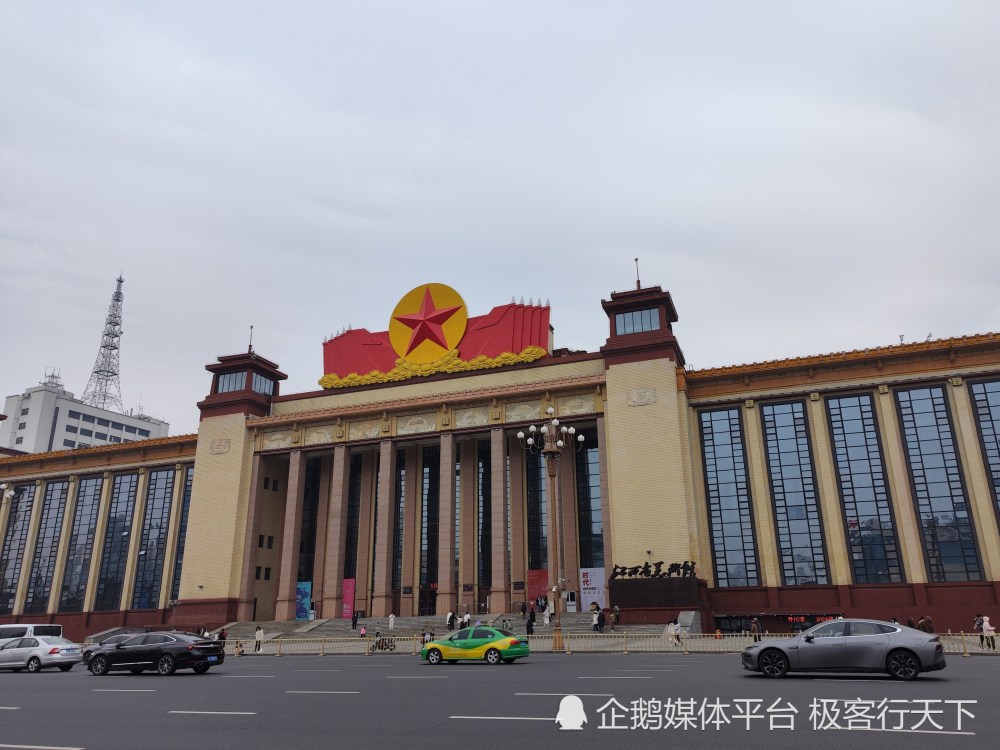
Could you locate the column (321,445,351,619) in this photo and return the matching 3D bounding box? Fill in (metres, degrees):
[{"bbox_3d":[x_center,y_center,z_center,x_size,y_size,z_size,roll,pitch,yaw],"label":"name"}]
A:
[{"bbox_3d":[-18.783,18.073,80.715,1.600,19.480,1.450,-8,-20,19],"label":"column"}]

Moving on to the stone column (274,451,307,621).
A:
[{"bbox_3d":[-23.366,17.889,78.205,1.450,18.569,1.450,-7,-20,18],"label":"stone column"}]

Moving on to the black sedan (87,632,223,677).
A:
[{"bbox_3d":[-12.800,10.305,25.700,4.930,1.460,1.860,-6,-20,16],"label":"black sedan"}]

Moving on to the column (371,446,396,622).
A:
[{"bbox_3d":[-12.281,16.341,74.747,1.450,18.459,1.450,-7,-20,18],"label":"column"}]

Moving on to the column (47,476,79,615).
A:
[{"bbox_3d":[-60.144,23.308,95.744,1.150,18.408,0.800,-8,-20,19],"label":"column"}]

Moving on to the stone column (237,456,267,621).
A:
[{"bbox_3d":[-28.302,18.548,79.672,1.250,18.414,1.300,-7,-20,18],"label":"stone column"}]

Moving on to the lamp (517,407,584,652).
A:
[{"bbox_3d":[3.279,9.076,42.385,4.200,14.504,4.200,-6,-20,16],"label":"lamp"}]

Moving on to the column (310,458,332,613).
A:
[{"bbox_3d":[-22.751,20.017,88.443,1.400,20.156,1.200,-7,-20,18],"label":"column"}]

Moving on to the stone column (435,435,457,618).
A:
[{"bbox_3d":[-5.445,15.348,72.627,1.450,18.503,1.450,-7,-20,18],"label":"stone column"}]

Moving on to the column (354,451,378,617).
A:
[{"bbox_3d":[-16.420,19.183,85.468,1.500,20.107,0.800,-8,-20,19],"label":"column"}]

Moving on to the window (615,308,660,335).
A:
[{"bbox_3d":[14.740,-5.608,73.930,4.619,2.472,0.250,-8,-20,19],"label":"window"}]

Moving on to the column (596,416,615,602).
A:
[{"bbox_3d":[10.431,13.127,67.591,1.200,18.271,1.300,-7,-20,18],"label":"column"}]

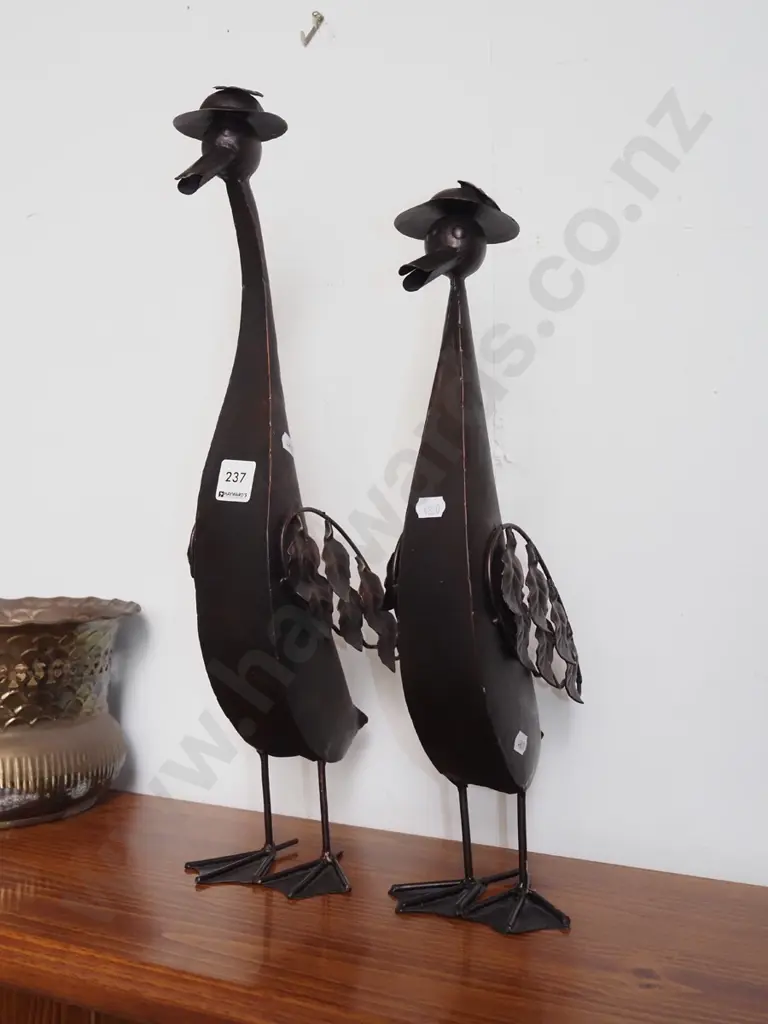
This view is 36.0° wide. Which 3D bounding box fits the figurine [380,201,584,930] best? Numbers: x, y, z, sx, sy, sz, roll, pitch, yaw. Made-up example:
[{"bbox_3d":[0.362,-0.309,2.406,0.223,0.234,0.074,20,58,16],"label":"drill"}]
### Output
[{"bbox_3d":[0.069,0.029,0.943,0.166,0.567,0.225,-1,0,31],"label":"figurine"}]

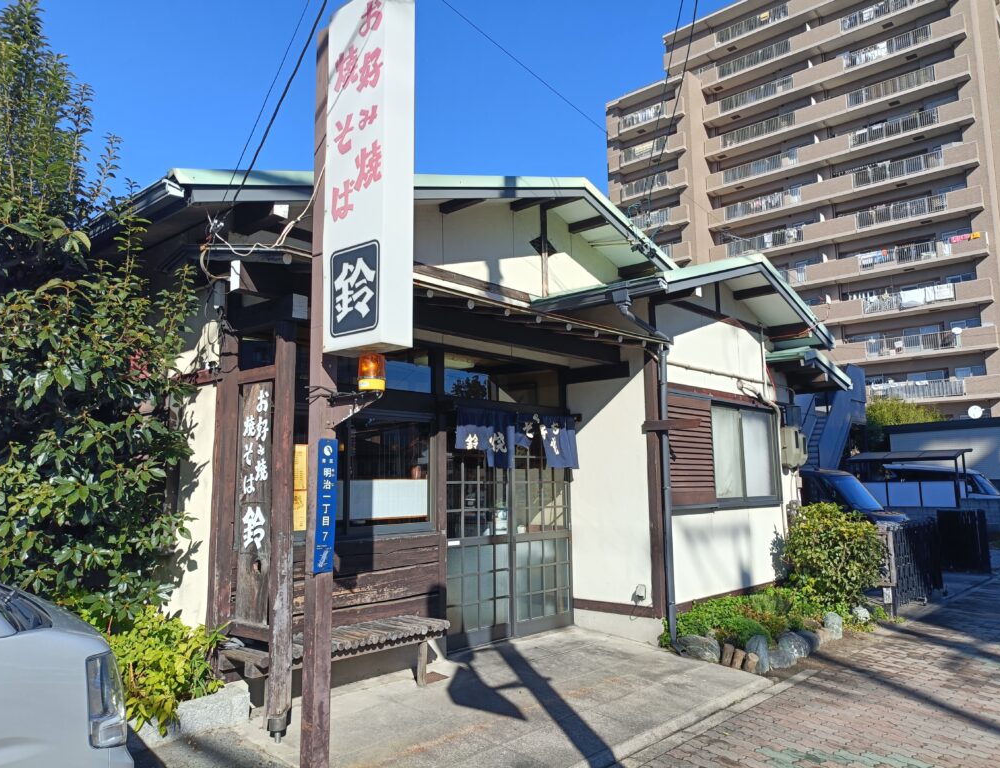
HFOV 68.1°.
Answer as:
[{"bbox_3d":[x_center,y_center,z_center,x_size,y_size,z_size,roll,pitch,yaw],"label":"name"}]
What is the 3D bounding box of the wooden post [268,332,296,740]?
[{"bbox_3d":[-1.230,0.766,4.172,0.094,2.308,0.094,-7,-11,41],"label":"wooden post"}]

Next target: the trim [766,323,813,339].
[{"bbox_3d":[3.577,-0.663,9.139,0.507,0.130,0.100,-8,-11,42],"label":"trim"}]

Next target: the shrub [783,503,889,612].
[{"bbox_3d":[3.792,1.955,8.386,1.040,1.150,1.100,-7,-10,43],"label":"shrub"}]

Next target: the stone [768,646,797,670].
[{"bbox_3d":[2.242,2.174,5.889,0.150,0.169,0.197,-7,-11,41],"label":"stone"}]

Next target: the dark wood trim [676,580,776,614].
[{"bbox_3d":[2.398,2.216,7.686,0.047,0.094,2.510,-7,-11,41],"label":"dark wood trim"}]

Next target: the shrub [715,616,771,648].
[{"bbox_3d":[2.056,2.118,6.231,0.376,0.291,0.432,-7,-11,41],"label":"shrub"}]

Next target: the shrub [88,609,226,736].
[{"bbox_3d":[-2.116,1.706,4.469,0.550,0.650,0.740,-8,-11,42],"label":"shrub"}]

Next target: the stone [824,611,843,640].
[{"bbox_3d":[3.365,2.437,7.490,0.160,0.255,0.170,-8,-11,42],"label":"stone"}]

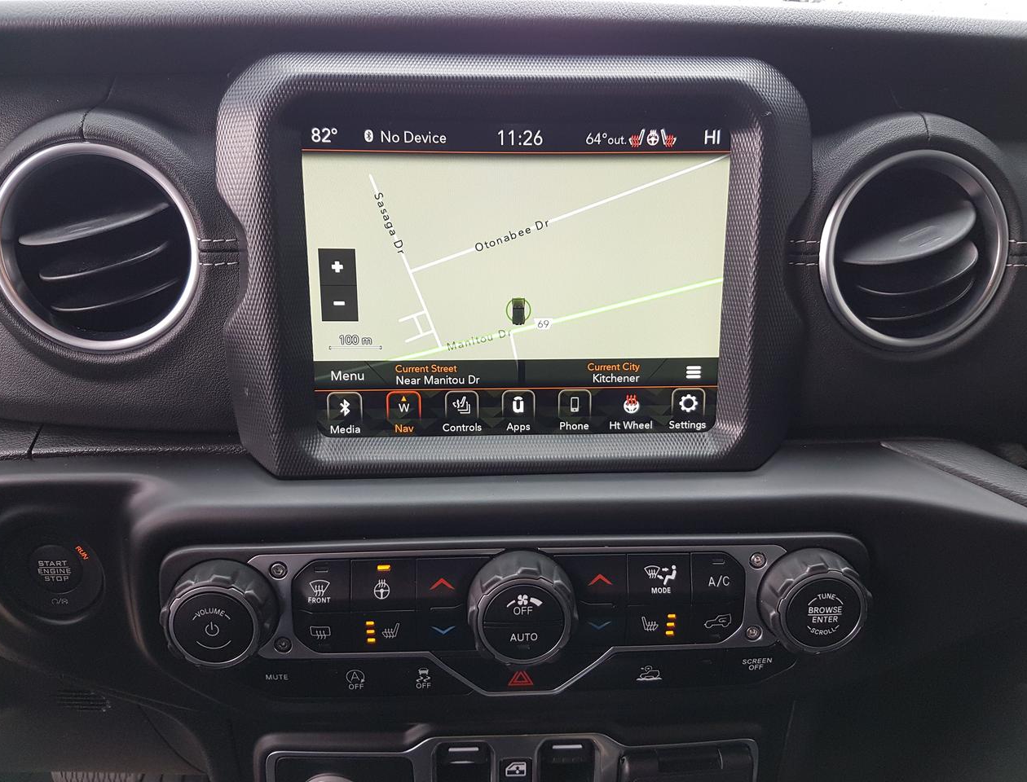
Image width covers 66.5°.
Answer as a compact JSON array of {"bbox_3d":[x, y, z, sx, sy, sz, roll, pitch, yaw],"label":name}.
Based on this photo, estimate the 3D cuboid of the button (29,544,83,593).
[{"bbox_3d":[-0.192,0.074,0.332,0.023,0.022,0.010,-1,12,-3],"label":"button"}]

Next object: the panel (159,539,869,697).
[{"bbox_3d":[0.004,0.092,0.305,0.282,0.066,0.032,-1,6,-3],"label":"panel"}]

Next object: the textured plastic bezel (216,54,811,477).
[{"bbox_3d":[0.001,-0.048,0.325,0.230,0.167,0.036,-1,12,-3],"label":"textured plastic bezel"}]

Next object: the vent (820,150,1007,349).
[{"bbox_3d":[0.164,-0.059,0.333,0.080,0.080,0.030,-1,9,-3],"label":"vent"}]

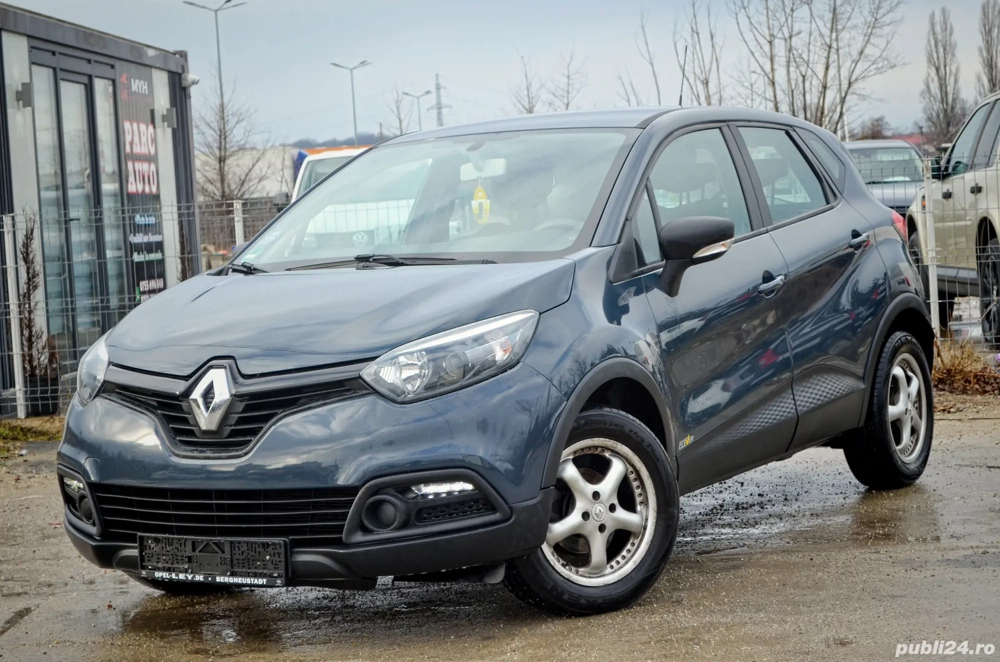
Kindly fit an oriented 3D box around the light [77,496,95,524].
[{"bbox_3d":[-1.238,0.535,6.850,0.085,0.085,0.065,-2,4,30],"label":"light"}]

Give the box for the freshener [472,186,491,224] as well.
[{"bbox_3d":[-0.065,-0.434,7.804,0.068,0.136,0.015,-2,4,30],"label":"freshener"}]

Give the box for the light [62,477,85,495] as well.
[{"bbox_3d":[-1.320,0.476,7.048,0.050,0.050,0.170,-6,4,-35],"label":"light"}]

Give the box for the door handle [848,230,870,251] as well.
[{"bbox_3d":[1.358,-0.343,8.587,0.053,0.048,0.190,-2,4,30],"label":"door handle"}]

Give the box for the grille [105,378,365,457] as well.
[{"bbox_3d":[-0.809,0.249,6.580,0.950,0.210,0.160,-2,4,31],"label":"grille"}]

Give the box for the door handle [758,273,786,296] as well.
[{"bbox_3d":[0.941,-0.162,7.846,0.053,0.048,0.200,-2,4,30],"label":"door handle"}]

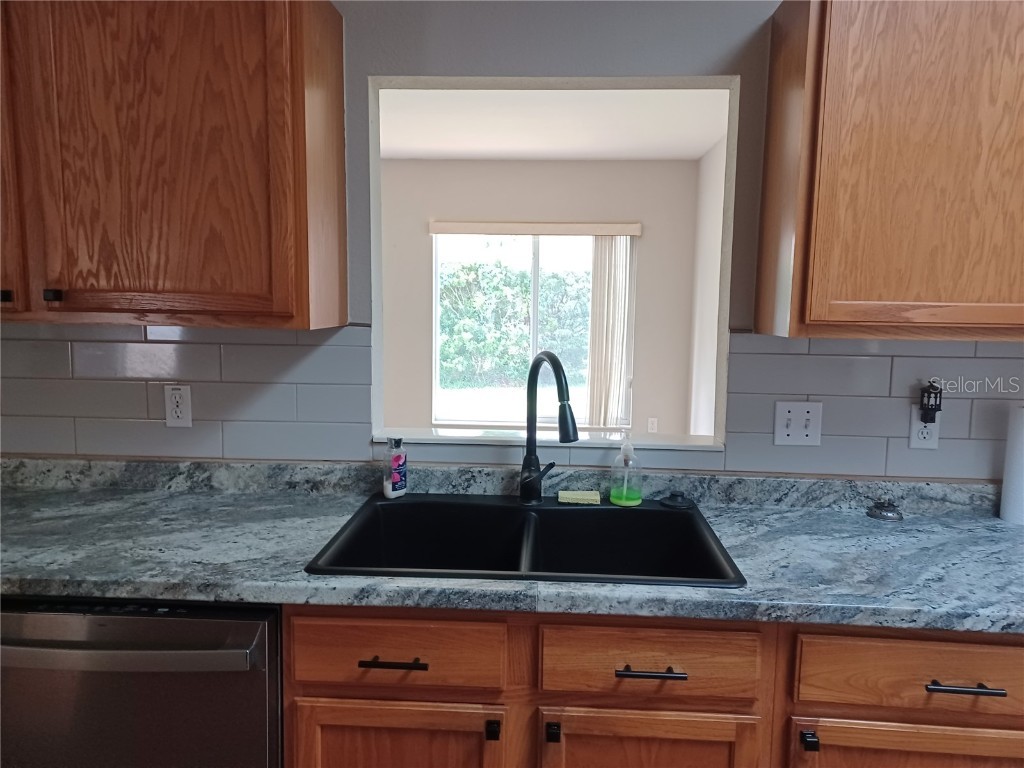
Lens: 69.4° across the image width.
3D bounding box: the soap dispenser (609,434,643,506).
[{"bbox_3d":[0.295,0.212,1.889,0.081,0.184,0.083,3,8,21],"label":"soap dispenser"}]

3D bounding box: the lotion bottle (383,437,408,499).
[{"bbox_3d":[-0.300,0.211,1.906,0.058,0.152,0.037,-4,8,-33],"label":"lotion bottle"}]

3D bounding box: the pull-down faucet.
[{"bbox_3d":[0.104,0.119,1.783,0.082,0.391,0.262,-2,8,-22],"label":"pull-down faucet"}]

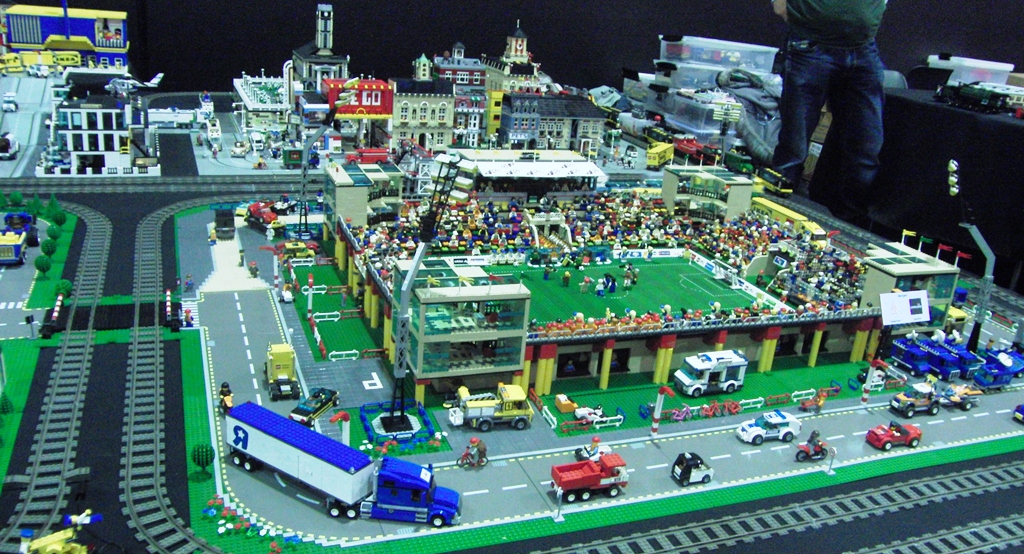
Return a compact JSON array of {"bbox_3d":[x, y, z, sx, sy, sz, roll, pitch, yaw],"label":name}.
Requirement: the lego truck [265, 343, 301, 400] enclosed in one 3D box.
[{"bbox_3d":[-0.417,0.160,1.606,0.050,0.085,0.122,-3,20,-23],"label":"lego truck"}]

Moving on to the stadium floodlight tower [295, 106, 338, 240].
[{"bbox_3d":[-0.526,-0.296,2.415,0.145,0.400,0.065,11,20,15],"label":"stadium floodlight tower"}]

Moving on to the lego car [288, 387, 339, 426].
[{"bbox_3d":[-0.338,0.216,1.527,0.043,0.043,0.107,12,20,17],"label":"lego car"}]

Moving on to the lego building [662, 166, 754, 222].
[{"bbox_3d":[0.590,-0.239,2.688,0.198,0.150,0.190,-3,21,-22],"label":"lego building"}]

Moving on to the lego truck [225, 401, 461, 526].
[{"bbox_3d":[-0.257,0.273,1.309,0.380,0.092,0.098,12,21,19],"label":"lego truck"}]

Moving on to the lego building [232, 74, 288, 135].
[{"bbox_3d":[-1.097,-0.757,3.921,0.205,0.145,0.600,-3,21,-22],"label":"lego building"}]

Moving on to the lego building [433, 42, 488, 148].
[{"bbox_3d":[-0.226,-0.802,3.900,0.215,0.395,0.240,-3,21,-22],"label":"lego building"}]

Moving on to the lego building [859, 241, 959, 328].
[{"bbox_3d":[0.867,0.027,2.037,0.206,0.152,0.197,-3,21,-22],"label":"lego building"}]

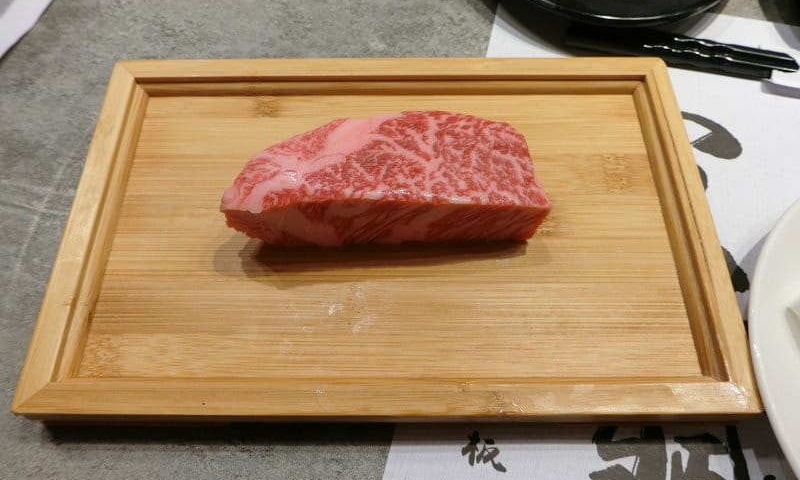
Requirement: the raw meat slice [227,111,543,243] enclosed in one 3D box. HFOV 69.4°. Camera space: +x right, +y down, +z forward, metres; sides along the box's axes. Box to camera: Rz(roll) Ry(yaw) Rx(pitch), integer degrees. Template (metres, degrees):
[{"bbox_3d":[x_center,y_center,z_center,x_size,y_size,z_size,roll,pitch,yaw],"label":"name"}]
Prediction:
[{"bbox_3d":[-0.006,-0.030,0.280,0.140,0.039,0.050,0,63,0],"label":"raw meat slice"}]

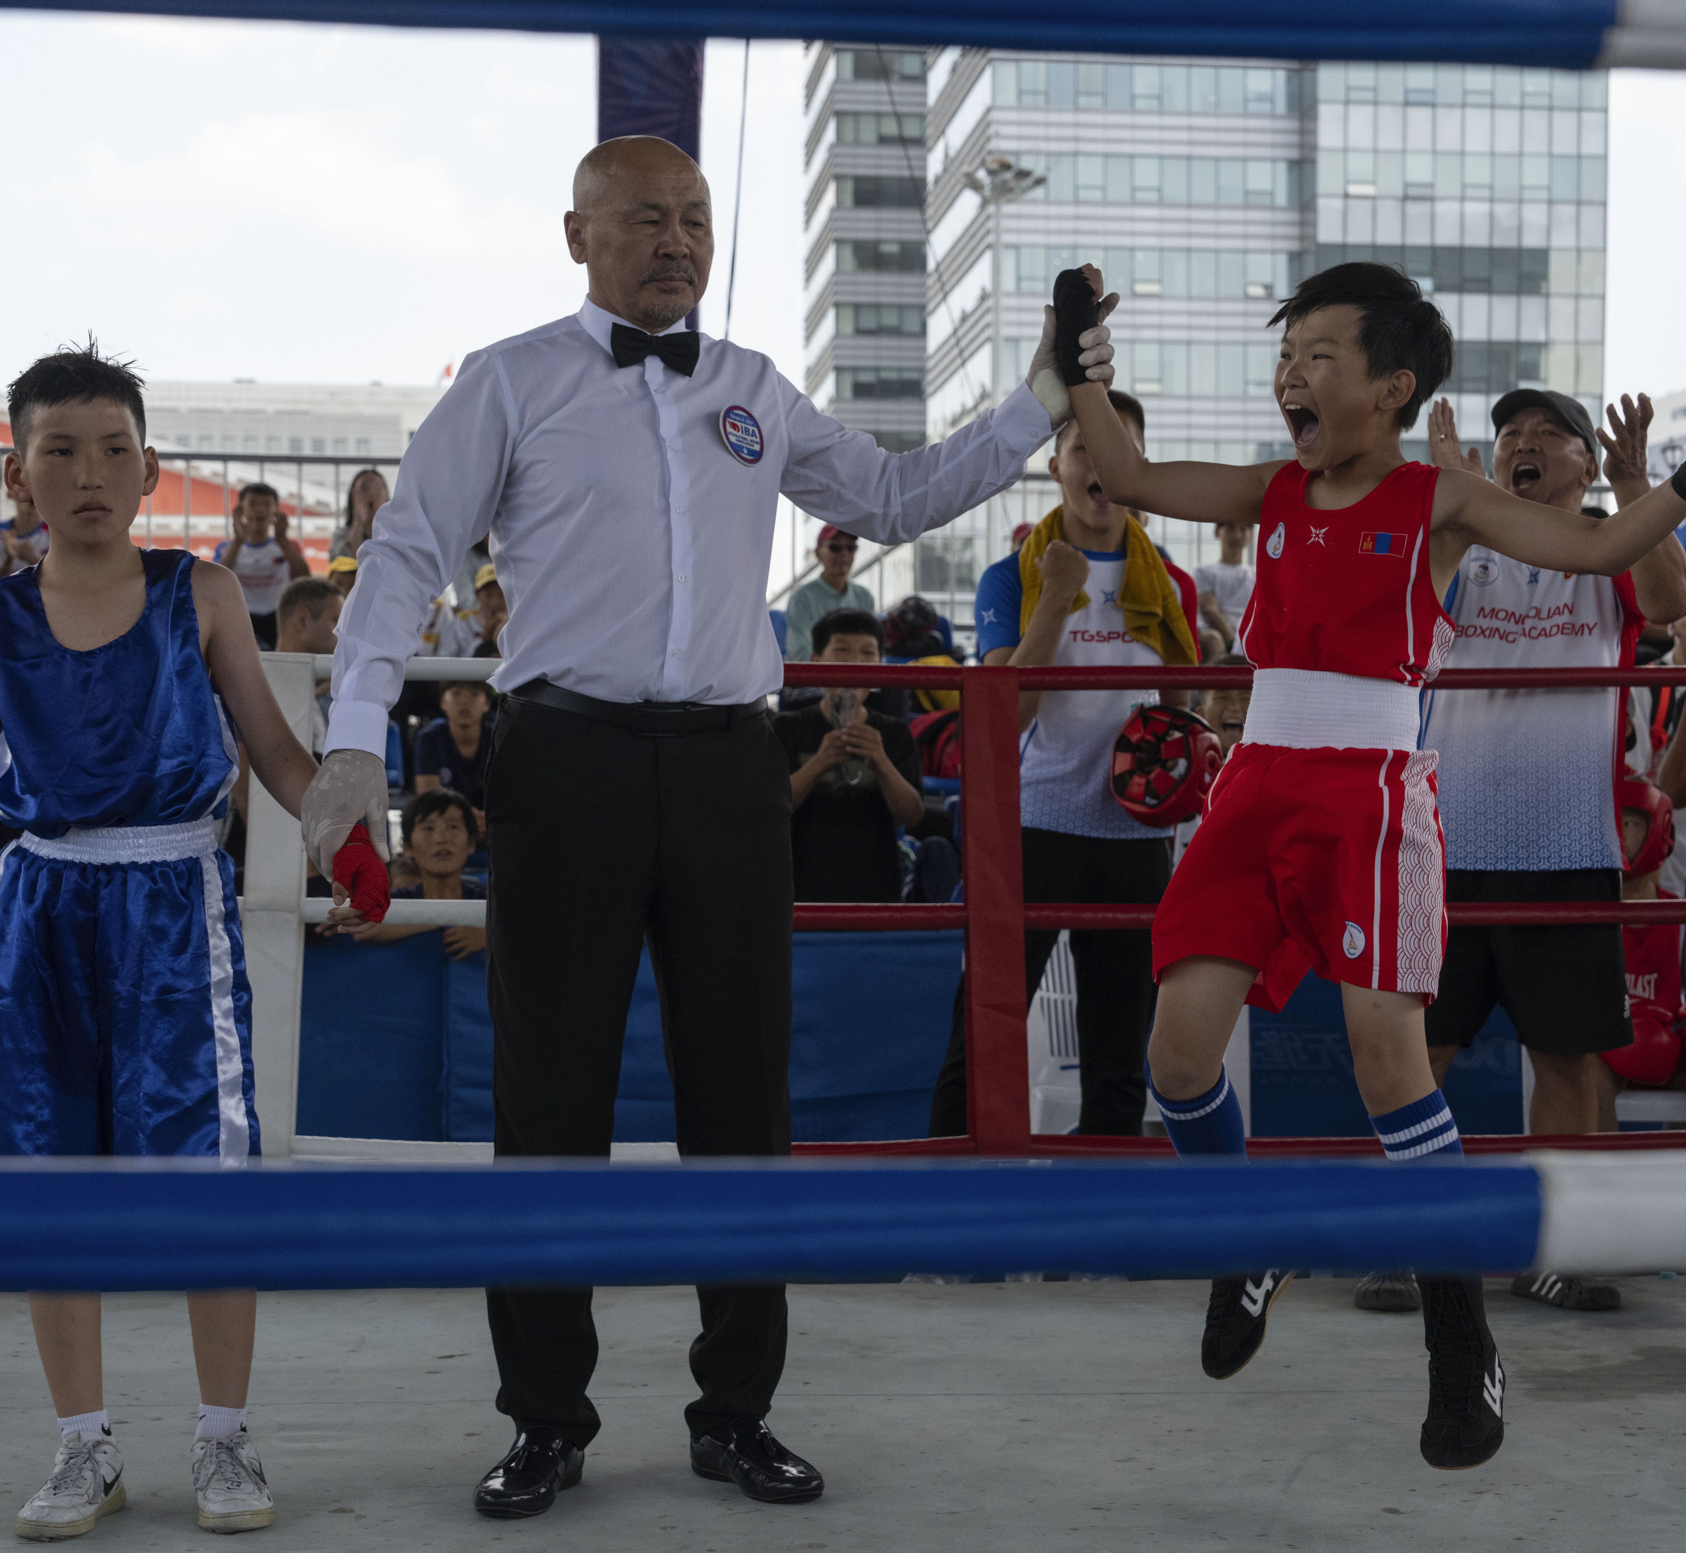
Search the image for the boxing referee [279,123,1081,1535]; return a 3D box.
[{"bbox_3d":[-0.180,0.045,3.610,0.950,1.690,0.460,0,0,-22],"label":"boxing referee"}]

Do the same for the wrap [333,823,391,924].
[{"bbox_3d":[-0.582,0.112,3.470,0.075,0.130,0.085,0,0,-20],"label":"wrap"}]

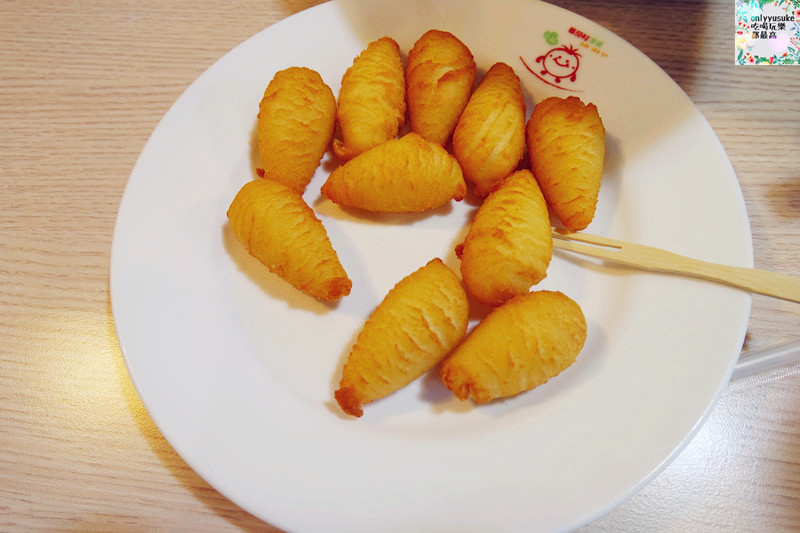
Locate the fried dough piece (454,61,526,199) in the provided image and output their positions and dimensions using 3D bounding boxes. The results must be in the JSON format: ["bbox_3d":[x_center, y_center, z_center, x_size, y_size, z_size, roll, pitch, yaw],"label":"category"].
[{"bbox_3d":[0.040,-0.061,0.237,0.031,0.028,0.067,8,72,8],"label":"fried dough piece"}]

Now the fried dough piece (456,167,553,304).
[{"bbox_3d":[0.043,-0.013,0.216,0.034,0.030,0.063,16,68,11],"label":"fried dough piece"}]

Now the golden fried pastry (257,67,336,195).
[{"bbox_3d":[-0.047,-0.063,0.245,0.034,0.031,0.066,-2,69,4],"label":"golden fried pastry"}]

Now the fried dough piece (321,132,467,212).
[{"bbox_3d":[-0.003,-0.041,0.232,0.063,0.031,0.034,-3,66,3],"label":"fried dough piece"}]

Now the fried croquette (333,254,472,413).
[{"bbox_3d":[0.002,0.026,0.203,0.033,0.029,0.071,30,72,16],"label":"fried croquette"}]

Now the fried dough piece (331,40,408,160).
[{"bbox_3d":[-0.013,-0.078,0.247,0.030,0.027,0.065,11,75,9],"label":"fried dough piece"}]

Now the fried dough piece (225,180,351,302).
[{"bbox_3d":[-0.047,-0.011,0.224,0.032,0.029,0.069,-42,69,-13],"label":"fried dough piece"}]

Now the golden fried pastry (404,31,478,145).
[{"bbox_3d":[0.018,-0.080,0.242,0.032,0.029,0.061,0,78,5],"label":"golden fried pastry"}]

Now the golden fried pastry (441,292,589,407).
[{"bbox_3d":[0.043,0.030,0.198,0.059,0.029,0.032,-26,67,-7],"label":"golden fried pastry"}]

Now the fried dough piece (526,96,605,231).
[{"bbox_3d":[0.070,-0.045,0.228,0.031,0.028,0.065,1,66,5],"label":"fried dough piece"}]

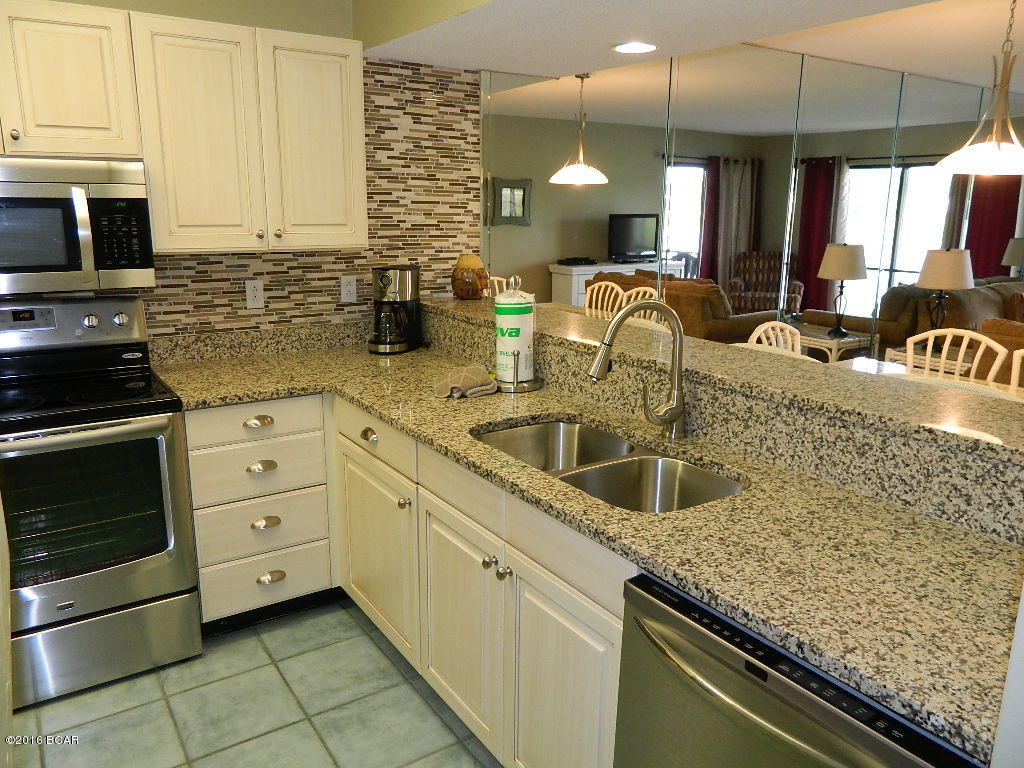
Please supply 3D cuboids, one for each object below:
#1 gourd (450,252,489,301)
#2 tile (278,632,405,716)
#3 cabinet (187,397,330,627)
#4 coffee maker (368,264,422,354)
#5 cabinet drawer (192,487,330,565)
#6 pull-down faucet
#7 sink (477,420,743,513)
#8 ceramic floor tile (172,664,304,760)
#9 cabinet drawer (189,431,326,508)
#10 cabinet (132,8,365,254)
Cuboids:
[{"bbox_3d":[-0.198,-0.499,3.432,0.165,0.216,0.165,1,14,0],"label":"gourd"},{"bbox_3d":[-0.577,0.971,2.476,0.322,0.012,0.333,-8,16,-33],"label":"tile"},{"bbox_3d":[-1.033,0.365,2.821,0.465,0.777,0.627,-8,16,-33],"label":"cabinet"},{"bbox_3d":[-0.498,-0.326,3.183,0.190,0.350,0.245,4,14,10],"label":"coffee maker"},{"bbox_3d":[-0.927,0.473,2.684,0.455,0.213,0.260,-8,16,-33],"label":"cabinet drawer"},{"bbox_3d":[0.328,-0.027,1.925,0.352,0.390,0.068,-8,16,-33],"label":"pull-down faucet"},{"bbox_3d":[0.228,0.296,1.951,0.415,0.206,0.740,-8,16,-33],"label":"sink"},{"bbox_3d":[-0.852,1.010,2.293,0.343,0.012,0.333,-8,16,-33],"label":"ceramic floor tile"},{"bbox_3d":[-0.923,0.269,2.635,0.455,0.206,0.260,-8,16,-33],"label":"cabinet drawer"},{"bbox_3d":[-0.973,-0.889,2.754,0.776,0.753,0.330,-8,16,-33],"label":"cabinet"}]

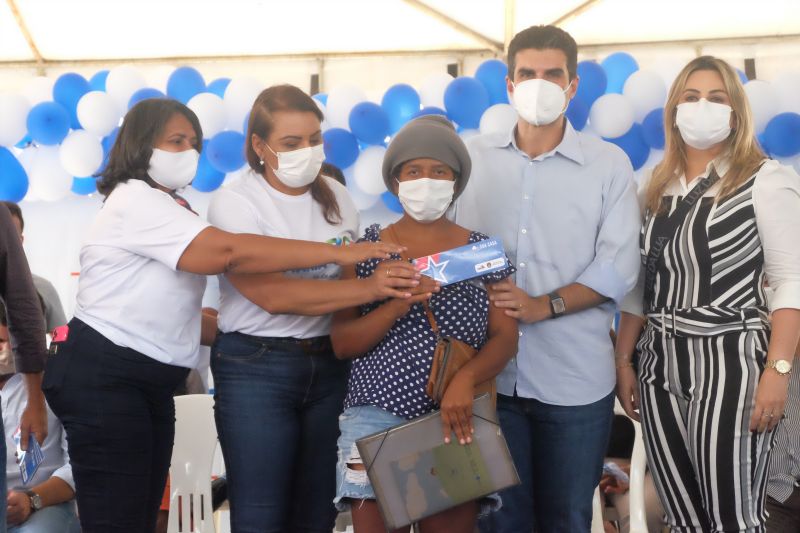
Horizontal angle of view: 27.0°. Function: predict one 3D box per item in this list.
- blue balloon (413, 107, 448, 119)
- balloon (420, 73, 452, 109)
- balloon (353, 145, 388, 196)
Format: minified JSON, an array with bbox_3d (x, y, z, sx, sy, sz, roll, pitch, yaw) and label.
[{"bbox_3d":[0.152,-0.651,7.800,0.197,0.201,0.220,-1,-3,0],"label":"blue balloon"},{"bbox_3d":[0.189,-0.806,7.950,0.186,0.224,0.200,-1,-3,0],"label":"balloon"},{"bbox_3d":[-0.104,-0.444,7.700,0.213,0.222,0.230,-1,-3,0],"label":"balloon"}]

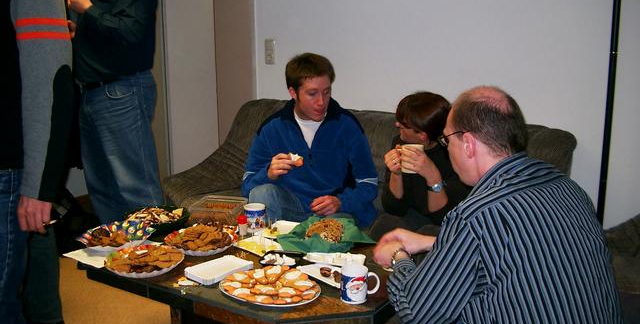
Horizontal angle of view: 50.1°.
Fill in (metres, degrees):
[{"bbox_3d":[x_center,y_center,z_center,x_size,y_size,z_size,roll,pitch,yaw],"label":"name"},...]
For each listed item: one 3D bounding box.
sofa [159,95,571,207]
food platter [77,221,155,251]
[{"bbox_3d":[0.077,0.219,3.159,1.920,0.850,0.900,9,14,40],"label":"sofa"},{"bbox_3d":[-0.713,0.265,2.380,0.262,0.060,0.255,0,11,0],"label":"food platter"}]

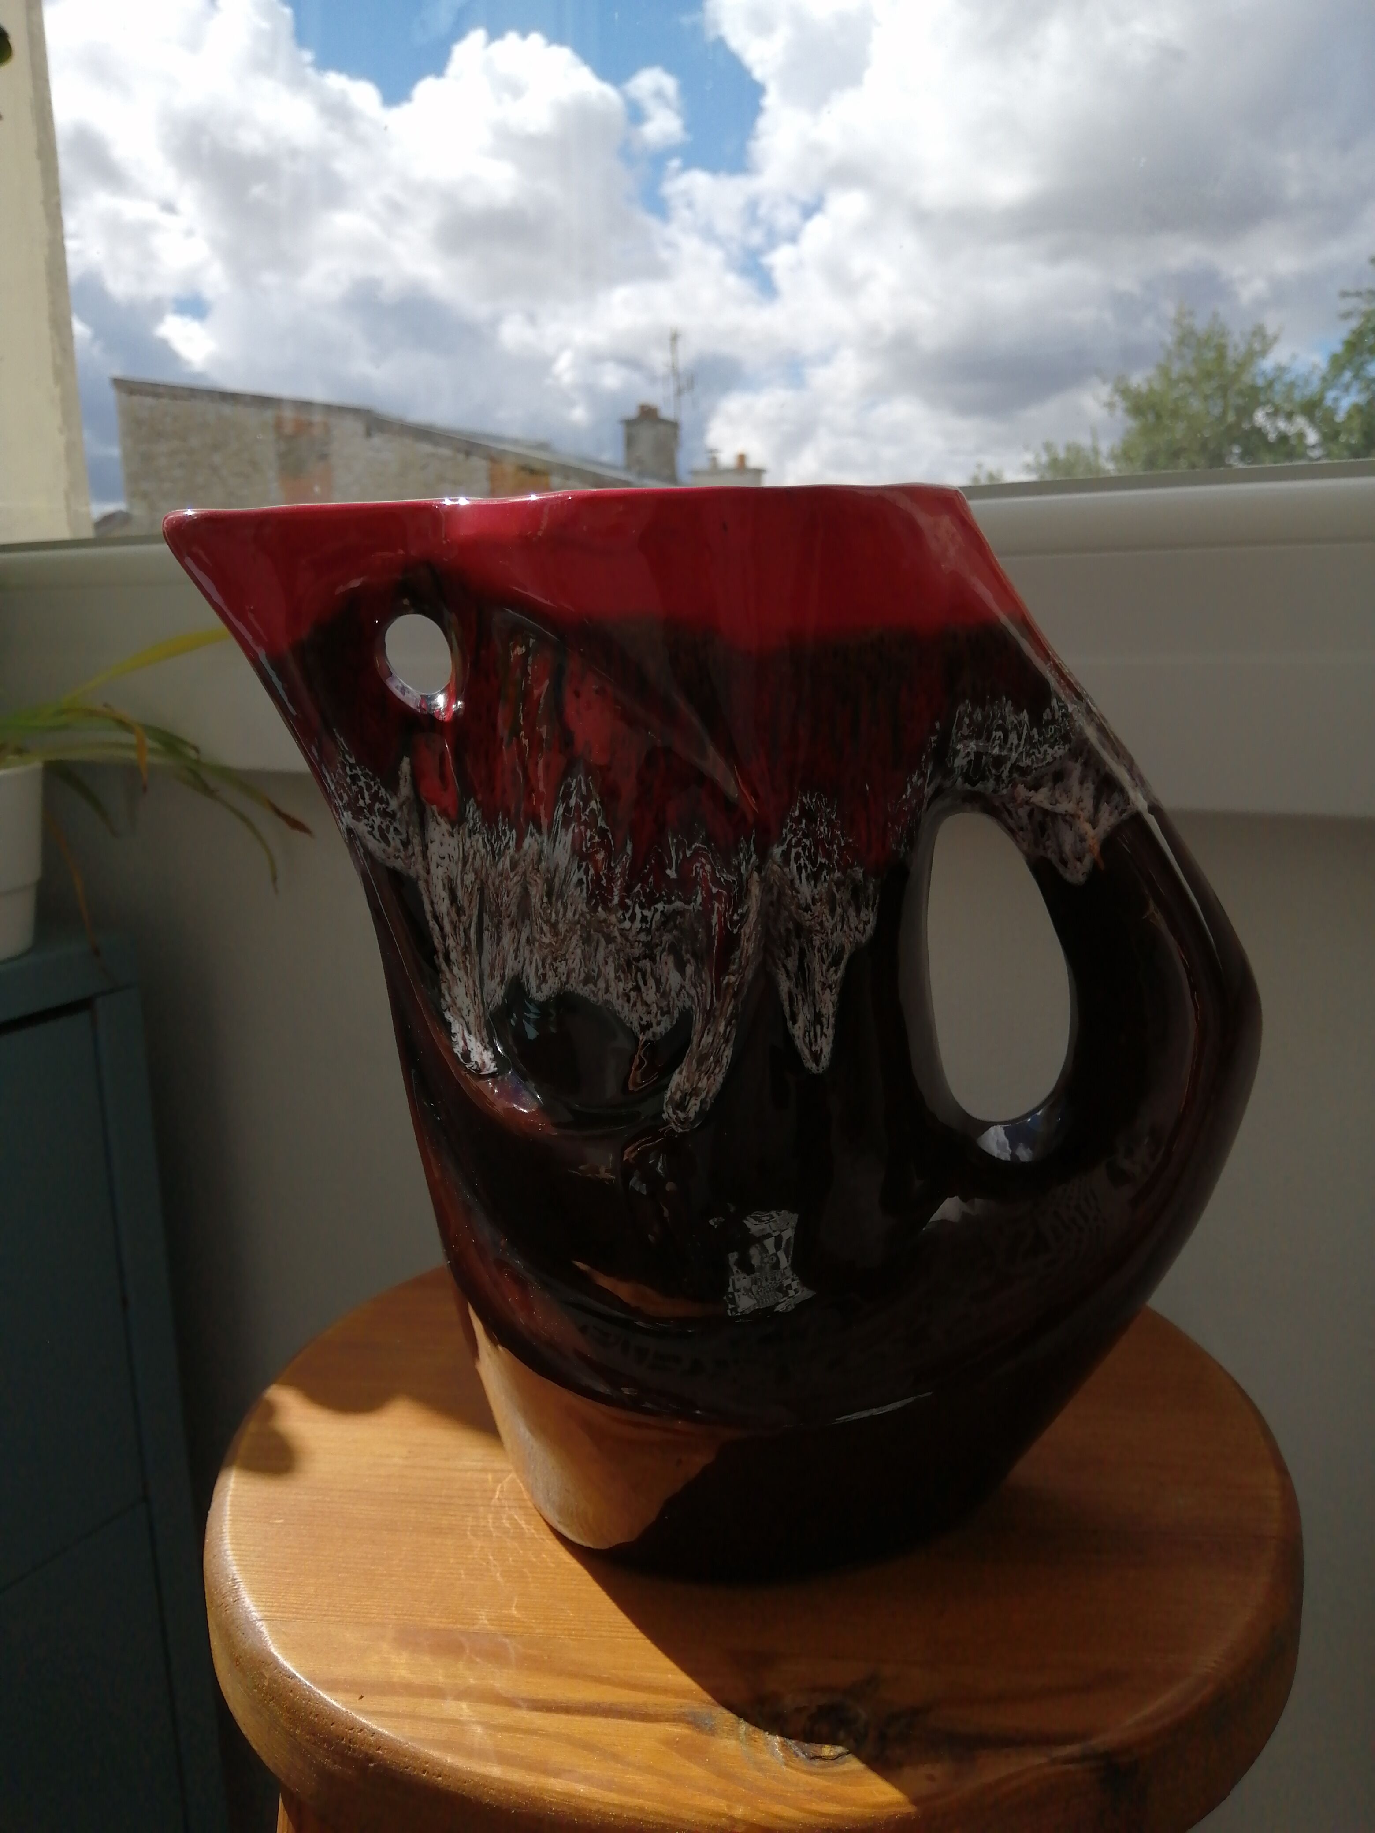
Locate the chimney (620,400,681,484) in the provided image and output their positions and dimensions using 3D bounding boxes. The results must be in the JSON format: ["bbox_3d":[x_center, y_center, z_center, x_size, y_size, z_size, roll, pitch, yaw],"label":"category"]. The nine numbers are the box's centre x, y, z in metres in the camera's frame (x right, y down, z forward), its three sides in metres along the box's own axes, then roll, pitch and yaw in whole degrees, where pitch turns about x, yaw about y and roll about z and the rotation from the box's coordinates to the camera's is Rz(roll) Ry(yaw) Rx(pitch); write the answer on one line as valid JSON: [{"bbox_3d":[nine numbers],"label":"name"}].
[{"bbox_3d":[-0.716,-9.050,26.487,0.750,1.750,0.900,-11,15,-41],"label":"chimney"}]

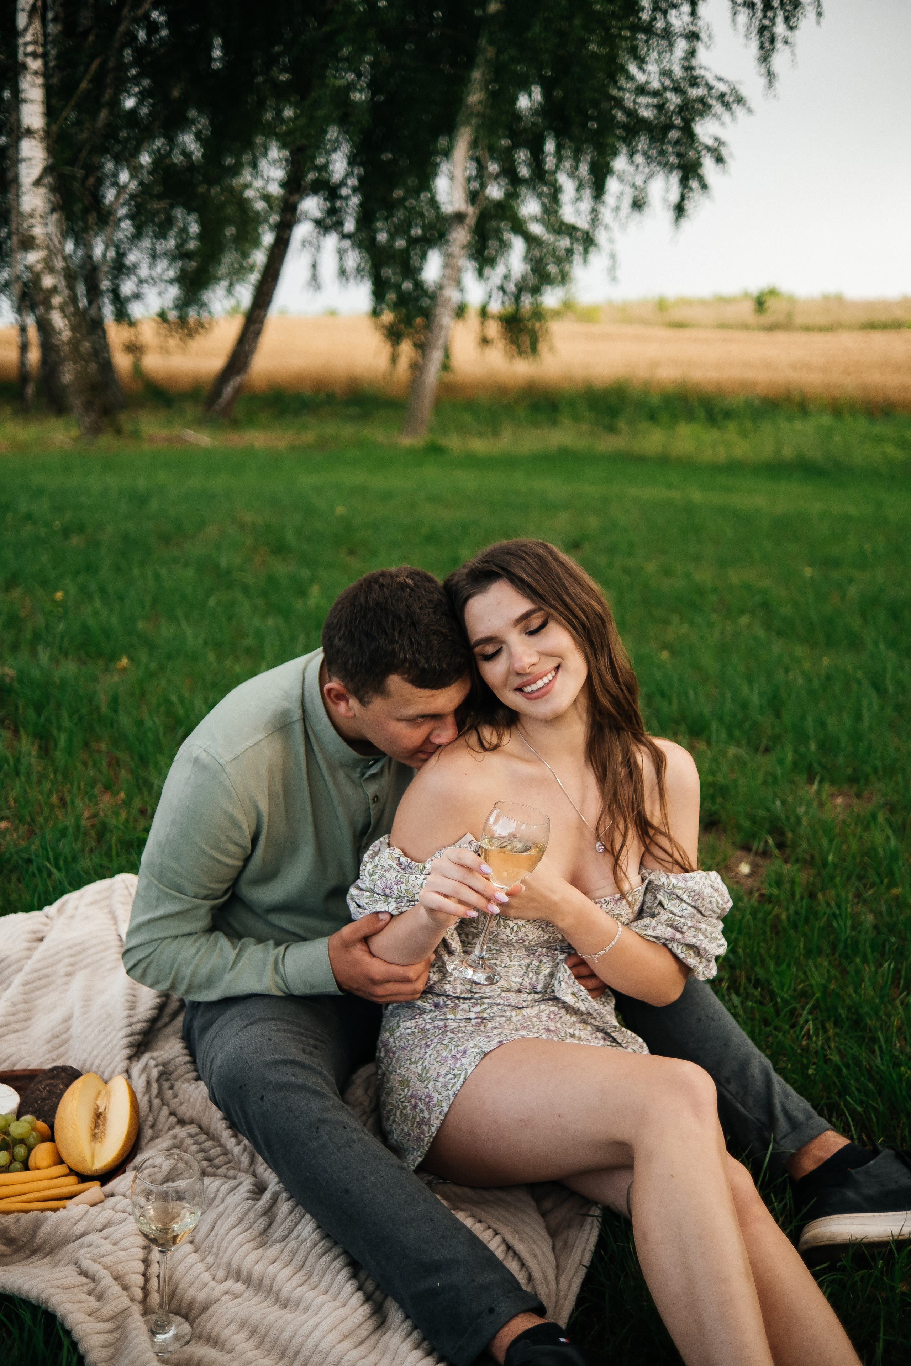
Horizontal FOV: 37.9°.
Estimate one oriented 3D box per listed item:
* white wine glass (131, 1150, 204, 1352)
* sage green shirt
[{"bbox_3d":[-0.305,0.600,1.399,0.075,0.196,0.075,4,12,0],"label":"white wine glass"},{"bbox_3d":[-0.190,0.195,1.830,0.560,0.510,0.410,-11,31,-39],"label":"sage green shirt"}]

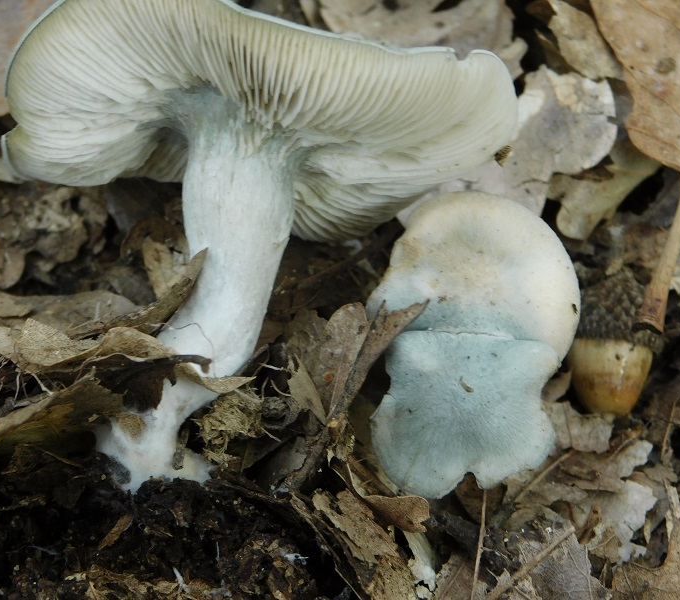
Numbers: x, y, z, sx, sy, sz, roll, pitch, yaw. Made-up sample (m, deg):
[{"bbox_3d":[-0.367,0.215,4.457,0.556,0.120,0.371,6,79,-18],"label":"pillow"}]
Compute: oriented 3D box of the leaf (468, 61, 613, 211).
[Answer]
[{"bbox_3d":[0.035,-0.028,0.482,0.037,0.007,0.026,-38,67,-19],"label":"leaf"}]

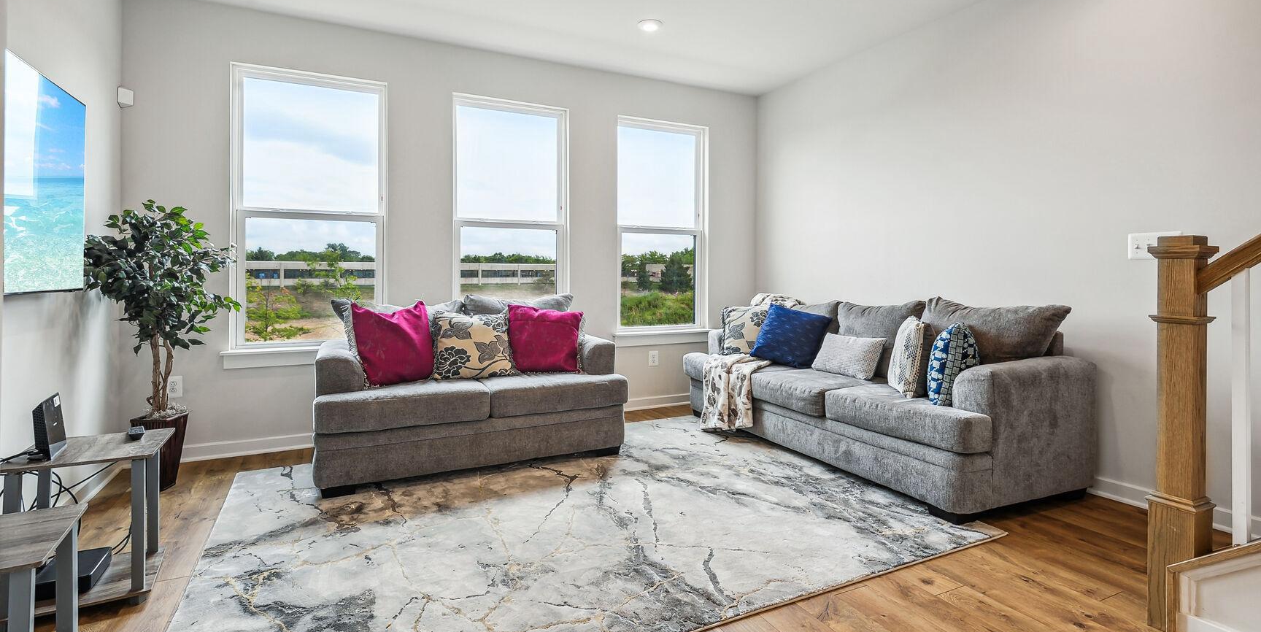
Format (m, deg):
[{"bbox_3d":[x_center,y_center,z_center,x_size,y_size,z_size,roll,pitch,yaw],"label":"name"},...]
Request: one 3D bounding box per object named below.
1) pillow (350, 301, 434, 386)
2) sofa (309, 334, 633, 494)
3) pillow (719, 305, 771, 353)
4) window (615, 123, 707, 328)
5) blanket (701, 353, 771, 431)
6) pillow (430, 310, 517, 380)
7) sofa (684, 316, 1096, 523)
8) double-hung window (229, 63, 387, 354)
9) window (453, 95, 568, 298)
[{"bbox_3d":[-1.368,0.145,3.259,0.460,0.470,0.160,-2,-16,-32],"label":"pillow"},{"bbox_3d":[-1.001,0.448,3.546,1.710,0.830,0.960,-1,4,-27],"label":"sofa"},{"bbox_3d":[0.918,0.118,4.413,0.460,0.420,0.160,-1,-11,-19],"label":"pillow"},{"bbox_3d":[0.271,-0.741,4.779,0.877,1.755,0.100,-1,4,-27],"label":"window"},{"bbox_3d":[0.833,0.545,4.041,0.410,0.480,0.570,-1,4,-27],"label":"blanket"},{"bbox_3d":[-0.963,0.163,3.491,0.470,0.430,0.160,-1,-18,-27],"label":"pillow"},{"bbox_3d":[1.399,0.451,3.701,0.990,0.830,2.340,-1,4,-27],"label":"sofa"},{"bbox_3d":[-2.029,-0.665,3.598,0.850,1.710,0.100,-1,4,-27],"label":"double-hung window"},{"bbox_3d":[-0.884,-0.704,4.186,0.855,1.730,0.100,-1,4,-27],"label":"window"}]

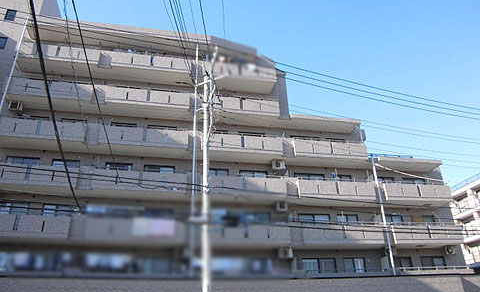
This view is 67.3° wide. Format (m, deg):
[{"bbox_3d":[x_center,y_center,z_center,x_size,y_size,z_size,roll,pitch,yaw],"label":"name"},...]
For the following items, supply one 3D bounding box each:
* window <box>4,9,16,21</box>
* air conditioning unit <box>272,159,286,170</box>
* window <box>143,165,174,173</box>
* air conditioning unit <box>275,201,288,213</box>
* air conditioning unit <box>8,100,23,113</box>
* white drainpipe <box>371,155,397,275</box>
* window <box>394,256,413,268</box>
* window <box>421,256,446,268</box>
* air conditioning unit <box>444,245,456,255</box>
[{"bbox_3d":[-15.646,-8.944,24.635,0.606,0.913,0.120,4,-25,-12],"label":"window"},{"bbox_3d":[2.560,1.210,23.547,0.770,0.600,0.320,4,-25,-12],"label":"air conditioning unit"},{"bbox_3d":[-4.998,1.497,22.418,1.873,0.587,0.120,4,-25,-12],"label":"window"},{"bbox_3d":[2.602,3.786,22.366,0.770,0.600,0.320,4,-25,-12],"label":"air conditioning unit"},{"bbox_3d":[-13.259,-2.364,21.319,0.680,0.600,0.320,4,-25,-12],"label":"air conditioning unit"},{"bbox_3d":[9.274,4.264,23.337,0.120,7.852,0.120,4,-26,-12],"label":"white drainpipe"},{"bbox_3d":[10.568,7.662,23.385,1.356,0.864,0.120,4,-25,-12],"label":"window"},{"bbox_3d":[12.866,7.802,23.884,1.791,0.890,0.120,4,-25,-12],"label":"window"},{"bbox_3d":[13.836,6.855,23.702,0.680,0.600,0.320,4,-25,-12],"label":"air conditioning unit"}]

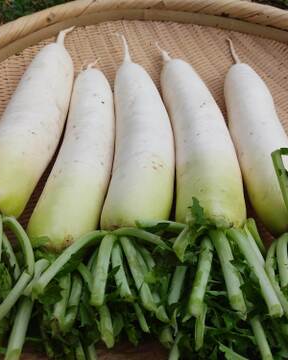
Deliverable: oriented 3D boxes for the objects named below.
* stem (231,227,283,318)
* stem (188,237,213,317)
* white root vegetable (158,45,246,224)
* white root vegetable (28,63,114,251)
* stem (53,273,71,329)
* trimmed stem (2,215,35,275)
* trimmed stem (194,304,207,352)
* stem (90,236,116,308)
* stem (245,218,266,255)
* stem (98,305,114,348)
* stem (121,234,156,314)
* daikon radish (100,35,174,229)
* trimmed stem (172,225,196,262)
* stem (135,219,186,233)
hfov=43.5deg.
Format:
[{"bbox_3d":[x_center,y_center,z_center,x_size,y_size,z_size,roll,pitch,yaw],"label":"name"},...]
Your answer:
[{"bbox_3d":[0.100,0.082,0.327,0.012,0.015,0.083,-14,56,-10],"label":"stem"},{"bbox_3d":[0.056,0.091,0.345,0.011,0.011,0.075,8,57,9],"label":"stem"},{"bbox_3d":[0.068,-0.098,0.499,0.082,0.076,0.405,0,47,-2],"label":"white root vegetable"},{"bbox_3d":[-0.070,-0.052,0.435,0.070,0.069,0.302,1,47,3],"label":"white root vegetable"},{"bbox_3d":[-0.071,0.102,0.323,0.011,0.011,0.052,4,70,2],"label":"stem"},{"bbox_3d":[-0.124,0.065,0.353,0.018,0.018,0.064,-27,61,-20],"label":"trimmed stem"},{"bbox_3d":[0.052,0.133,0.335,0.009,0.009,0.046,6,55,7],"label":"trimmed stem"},{"bbox_3d":[-0.039,0.087,0.349,0.011,0.011,0.070,3,54,5],"label":"stem"},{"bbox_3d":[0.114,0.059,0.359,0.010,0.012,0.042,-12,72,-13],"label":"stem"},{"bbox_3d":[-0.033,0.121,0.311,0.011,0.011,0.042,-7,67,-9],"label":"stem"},{"bbox_3d":[-0.006,0.090,0.348,0.011,0.011,0.076,-18,58,-13],"label":"stem"},{"bbox_3d":[-0.013,-0.088,0.480,0.087,0.077,0.359,-5,48,-2],"label":"daikon radish"},{"bbox_3d":[0.037,0.057,0.330,0.010,0.010,0.033,20,65,19],"label":"trimmed stem"},{"bbox_3d":[0.018,0.047,0.371,0.053,0.011,0.011,7,50,-7],"label":"stem"}]

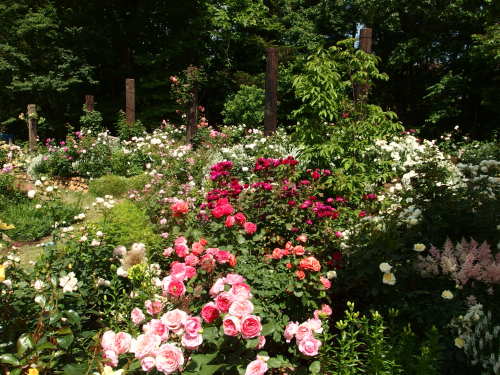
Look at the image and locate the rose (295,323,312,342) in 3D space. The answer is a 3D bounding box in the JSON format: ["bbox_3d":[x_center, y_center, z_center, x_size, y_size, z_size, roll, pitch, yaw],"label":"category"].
[{"bbox_3d":[0.227,0.610,1.700,0.075,0.082,0.070,0,8,0],"label":"rose"}]

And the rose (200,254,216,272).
[{"bbox_3d":[-0.221,0.404,2.150,0.085,0.090,0.080,-1,8,-6],"label":"rose"}]

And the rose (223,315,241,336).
[{"bbox_3d":[-0.075,0.563,1.650,0.073,0.084,0.070,0,10,0],"label":"rose"}]

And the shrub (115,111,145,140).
[{"bbox_3d":[-2.980,-1.533,10.000,0.742,0.779,0.705,-2,10,-16],"label":"shrub"}]

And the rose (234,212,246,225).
[{"bbox_3d":[-0.070,0.230,3.000,0.086,0.077,0.083,1,10,-1],"label":"rose"}]

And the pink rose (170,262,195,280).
[{"bbox_3d":[-0.342,0.426,2.050,0.122,0.085,0.080,-2,10,-10],"label":"pink rose"}]

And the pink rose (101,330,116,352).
[{"bbox_3d":[-0.542,0.590,1.550,0.065,0.080,0.065,2,8,17],"label":"pink rose"}]

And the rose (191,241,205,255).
[{"bbox_3d":[-0.299,0.341,2.300,0.080,0.074,0.068,-1,10,-8],"label":"rose"}]

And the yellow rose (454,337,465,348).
[{"bbox_3d":[1.013,0.750,1.950,0.050,0.056,0.050,2,8,17],"label":"yellow rose"}]

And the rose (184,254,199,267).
[{"bbox_3d":[-0.318,0.397,2.200,0.074,0.057,0.071,-1,10,-8],"label":"rose"}]

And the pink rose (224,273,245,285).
[{"bbox_3d":[-0.073,0.427,1.900,0.091,0.058,0.087,1,10,-2],"label":"pink rose"}]

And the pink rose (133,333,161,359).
[{"bbox_3d":[-0.389,0.594,1.520,0.102,0.085,0.098,-2,10,-15],"label":"pink rose"}]

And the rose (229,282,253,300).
[{"bbox_3d":[-0.038,0.468,1.820,0.099,0.075,0.075,0,10,-1],"label":"rose"}]

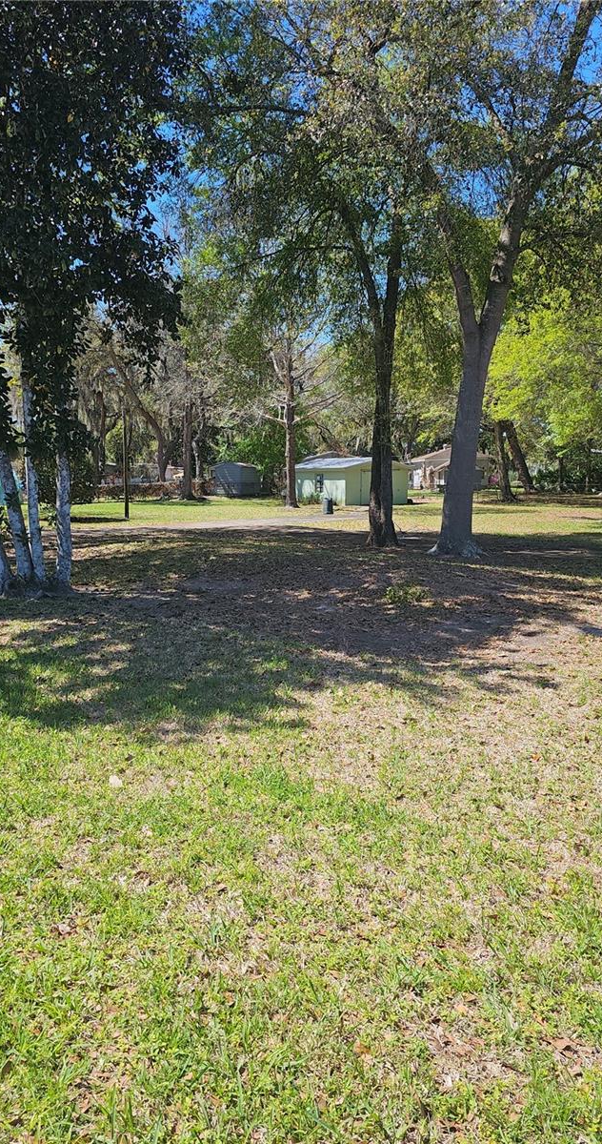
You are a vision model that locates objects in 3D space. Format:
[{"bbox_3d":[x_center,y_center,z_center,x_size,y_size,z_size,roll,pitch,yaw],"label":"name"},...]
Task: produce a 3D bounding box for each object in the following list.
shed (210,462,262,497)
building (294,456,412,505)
[{"bbox_3d":[-4.974,-7.008,57.655,3.153,2.520,2.159,6,10,40],"label":"shed"},{"bbox_3d":[3.161,-6.146,50.930,5.013,3.000,7.282,-4,9,-29],"label":"building"}]

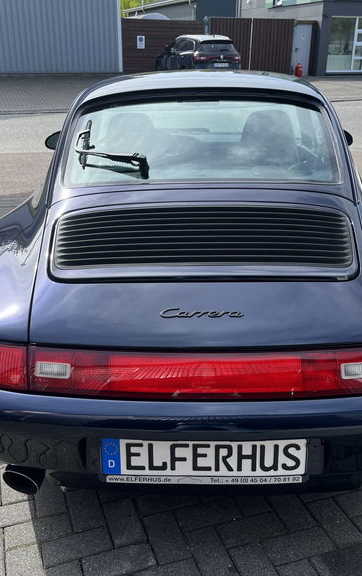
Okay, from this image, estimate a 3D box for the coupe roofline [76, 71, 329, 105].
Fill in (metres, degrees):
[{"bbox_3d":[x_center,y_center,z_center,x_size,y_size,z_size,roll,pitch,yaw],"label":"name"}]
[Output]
[{"bbox_3d":[0.131,-1.123,3.137,1.220,0.170,1.050,0,22,1],"label":"coupe roofline"}]

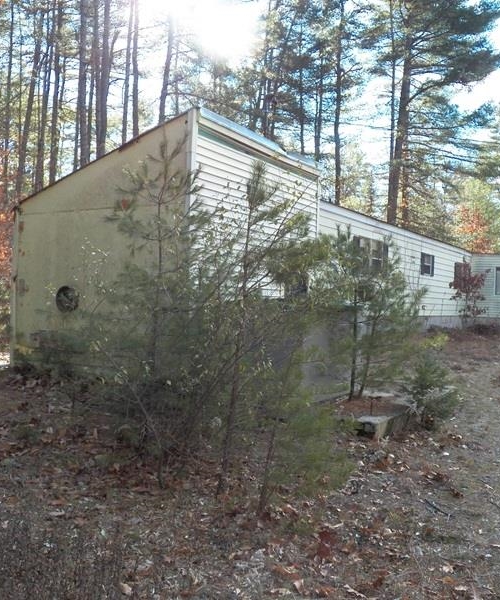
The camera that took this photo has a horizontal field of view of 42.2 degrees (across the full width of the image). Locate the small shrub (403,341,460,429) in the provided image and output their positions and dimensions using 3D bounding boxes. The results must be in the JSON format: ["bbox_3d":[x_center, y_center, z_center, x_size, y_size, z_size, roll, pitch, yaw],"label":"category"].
[{"bbox_3d":[2.459,1.143,8.702,0.780,1.170,0.780,2,0,16],"label":"small shrub"}]

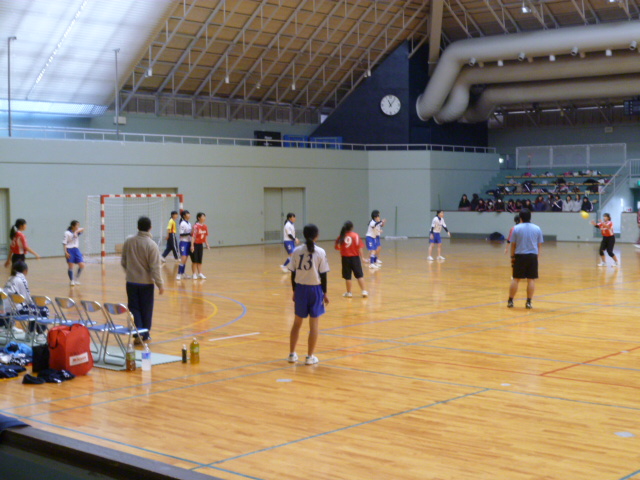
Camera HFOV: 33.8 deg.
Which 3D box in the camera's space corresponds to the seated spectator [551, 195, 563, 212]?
[{"bbox_3d":[9.622,-1.197,42.875,0.480,1.260,0.700,2,3,42],"label":"seated spectator"}]

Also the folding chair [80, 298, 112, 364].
[{"bbox_3d":[-2.730,1.134,13.202,0.460,0.750,0.460,1,3,38],"label":"folding chair"}]

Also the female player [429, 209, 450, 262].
[{"bbox_3d":[3.614,-0.176,32.034,0.620,1.510,0.450,-3,3,-38],"label":"female player"}]

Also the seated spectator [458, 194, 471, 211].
[{"bbox_3d":[6.289,-1.304,45.862,0.520,1.270,0.700,2,3,42],"label":"seated spectator"}]

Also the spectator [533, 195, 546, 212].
[{"bbox_3d":[8.995,-1.255,42.985,0.460,1.120,0.550,2,4,42],"label":"spectator"}]

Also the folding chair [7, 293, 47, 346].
[{"bbox_3d":[-3.918,1.071,14.145,0.460,0.755,0.470,2,3,42],"label":"folding chair"}]

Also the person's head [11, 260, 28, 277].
[{"bbox_3d":[-4.218,0.404,14.800,0.220,0.235,0.180,-3,4,-42],"label":"person's head"}]

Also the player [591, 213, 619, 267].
[{"bbox_3d":[7.812,-0.042,28.829,0.680,1.450,0.520,-3,3,-40],"label":"player"}]

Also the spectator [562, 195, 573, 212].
[{"bbox_3d":[9.992,-1.165,42.544,0.460,1.220,0.700,2,3,42],"label":"spectator"}]

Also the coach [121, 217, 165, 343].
[{"bbox_3d":[-2.513,0.560,14.868,0.580,1.740,0.400,0,3,10],"label":"coach"}]

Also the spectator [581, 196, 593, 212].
[{"bbox_3d":[10.556,-1.125,41.588,0.450,1.120,0.550,2,4,42],"label":"spectator"}]

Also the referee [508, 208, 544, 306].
[{"bbox_3d":[3.637,0.310,18.652,0.600,1.740,0.360,0,3,8],"label":"referee"}]

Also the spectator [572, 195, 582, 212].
[{"bbox_3d":[10.248,-1.235,41.859,0.430,1.120,0.550,2,4,42],"label":"spectator"}]

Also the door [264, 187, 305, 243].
[{"bbox_3d":[-1.459,-0.977,42.705,0.120,2.250,2.250,2,3,42],"label":"door"}]

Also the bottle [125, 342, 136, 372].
[{"bbox_3d":[-2.208,1.368,12.300,0.105,0.310,0.100,-1,3,-3],"label":"bottle"}]

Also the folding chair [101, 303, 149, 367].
[{"bbox_3d":[-2.363,1.118,12.779,0.460,0.755,0.470,2,3,42],"label":"folding chair"}]

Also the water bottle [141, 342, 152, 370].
[{"bbox_3d":[-2.047,1.380,12.440,0.100,0.313,0.100,-1,3,0],"label":"water bottle"}]

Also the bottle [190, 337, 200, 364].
[{"bbox_3d":[-1.518,1.340,12.786,0.105,0.310,0.100,-1,3,-3],"label":"bottle"}]

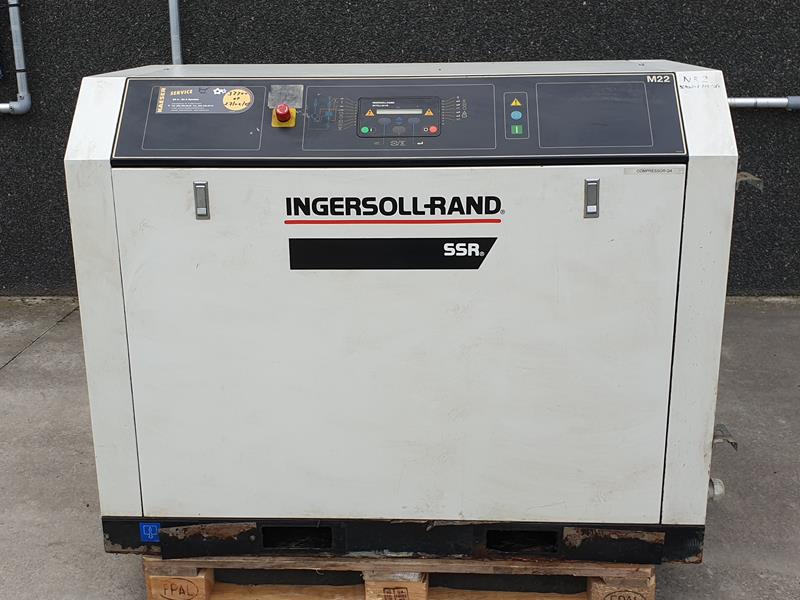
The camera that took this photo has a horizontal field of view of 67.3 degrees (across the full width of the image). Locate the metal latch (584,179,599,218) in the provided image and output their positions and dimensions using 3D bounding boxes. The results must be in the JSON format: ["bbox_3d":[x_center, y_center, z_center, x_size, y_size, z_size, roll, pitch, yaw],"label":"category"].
[{"bbox_3d":[0.402,-0.211,1.253,0.032,0.083,0.012,0,10,2],"label":"metal latch"}]

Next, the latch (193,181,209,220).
[{"bbox_3d":[-0.424,-0.212,1.284,0.032,0.083,0.012,0,10,2],"label":"latch"}]

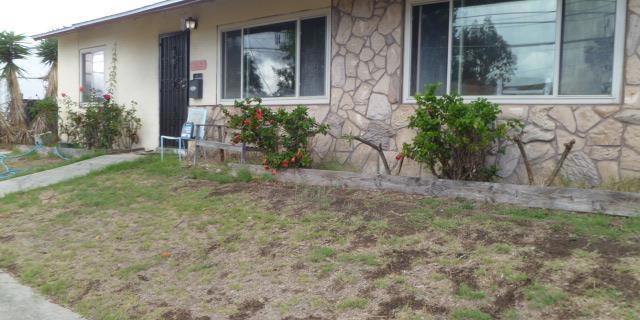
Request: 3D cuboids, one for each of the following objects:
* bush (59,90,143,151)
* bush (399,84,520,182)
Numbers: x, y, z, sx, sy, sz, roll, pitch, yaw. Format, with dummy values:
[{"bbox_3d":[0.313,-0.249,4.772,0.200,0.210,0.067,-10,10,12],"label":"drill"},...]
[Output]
[{"bbox_3d":[-4.241,-0.783,10.003,2.100,1.170,0.800,4,5,37],"label":"bush"},{"bbox_3d":[1.492,-0.283,5.537,1.130,0.990,0.880,4,5,37],"label":"bush"}]

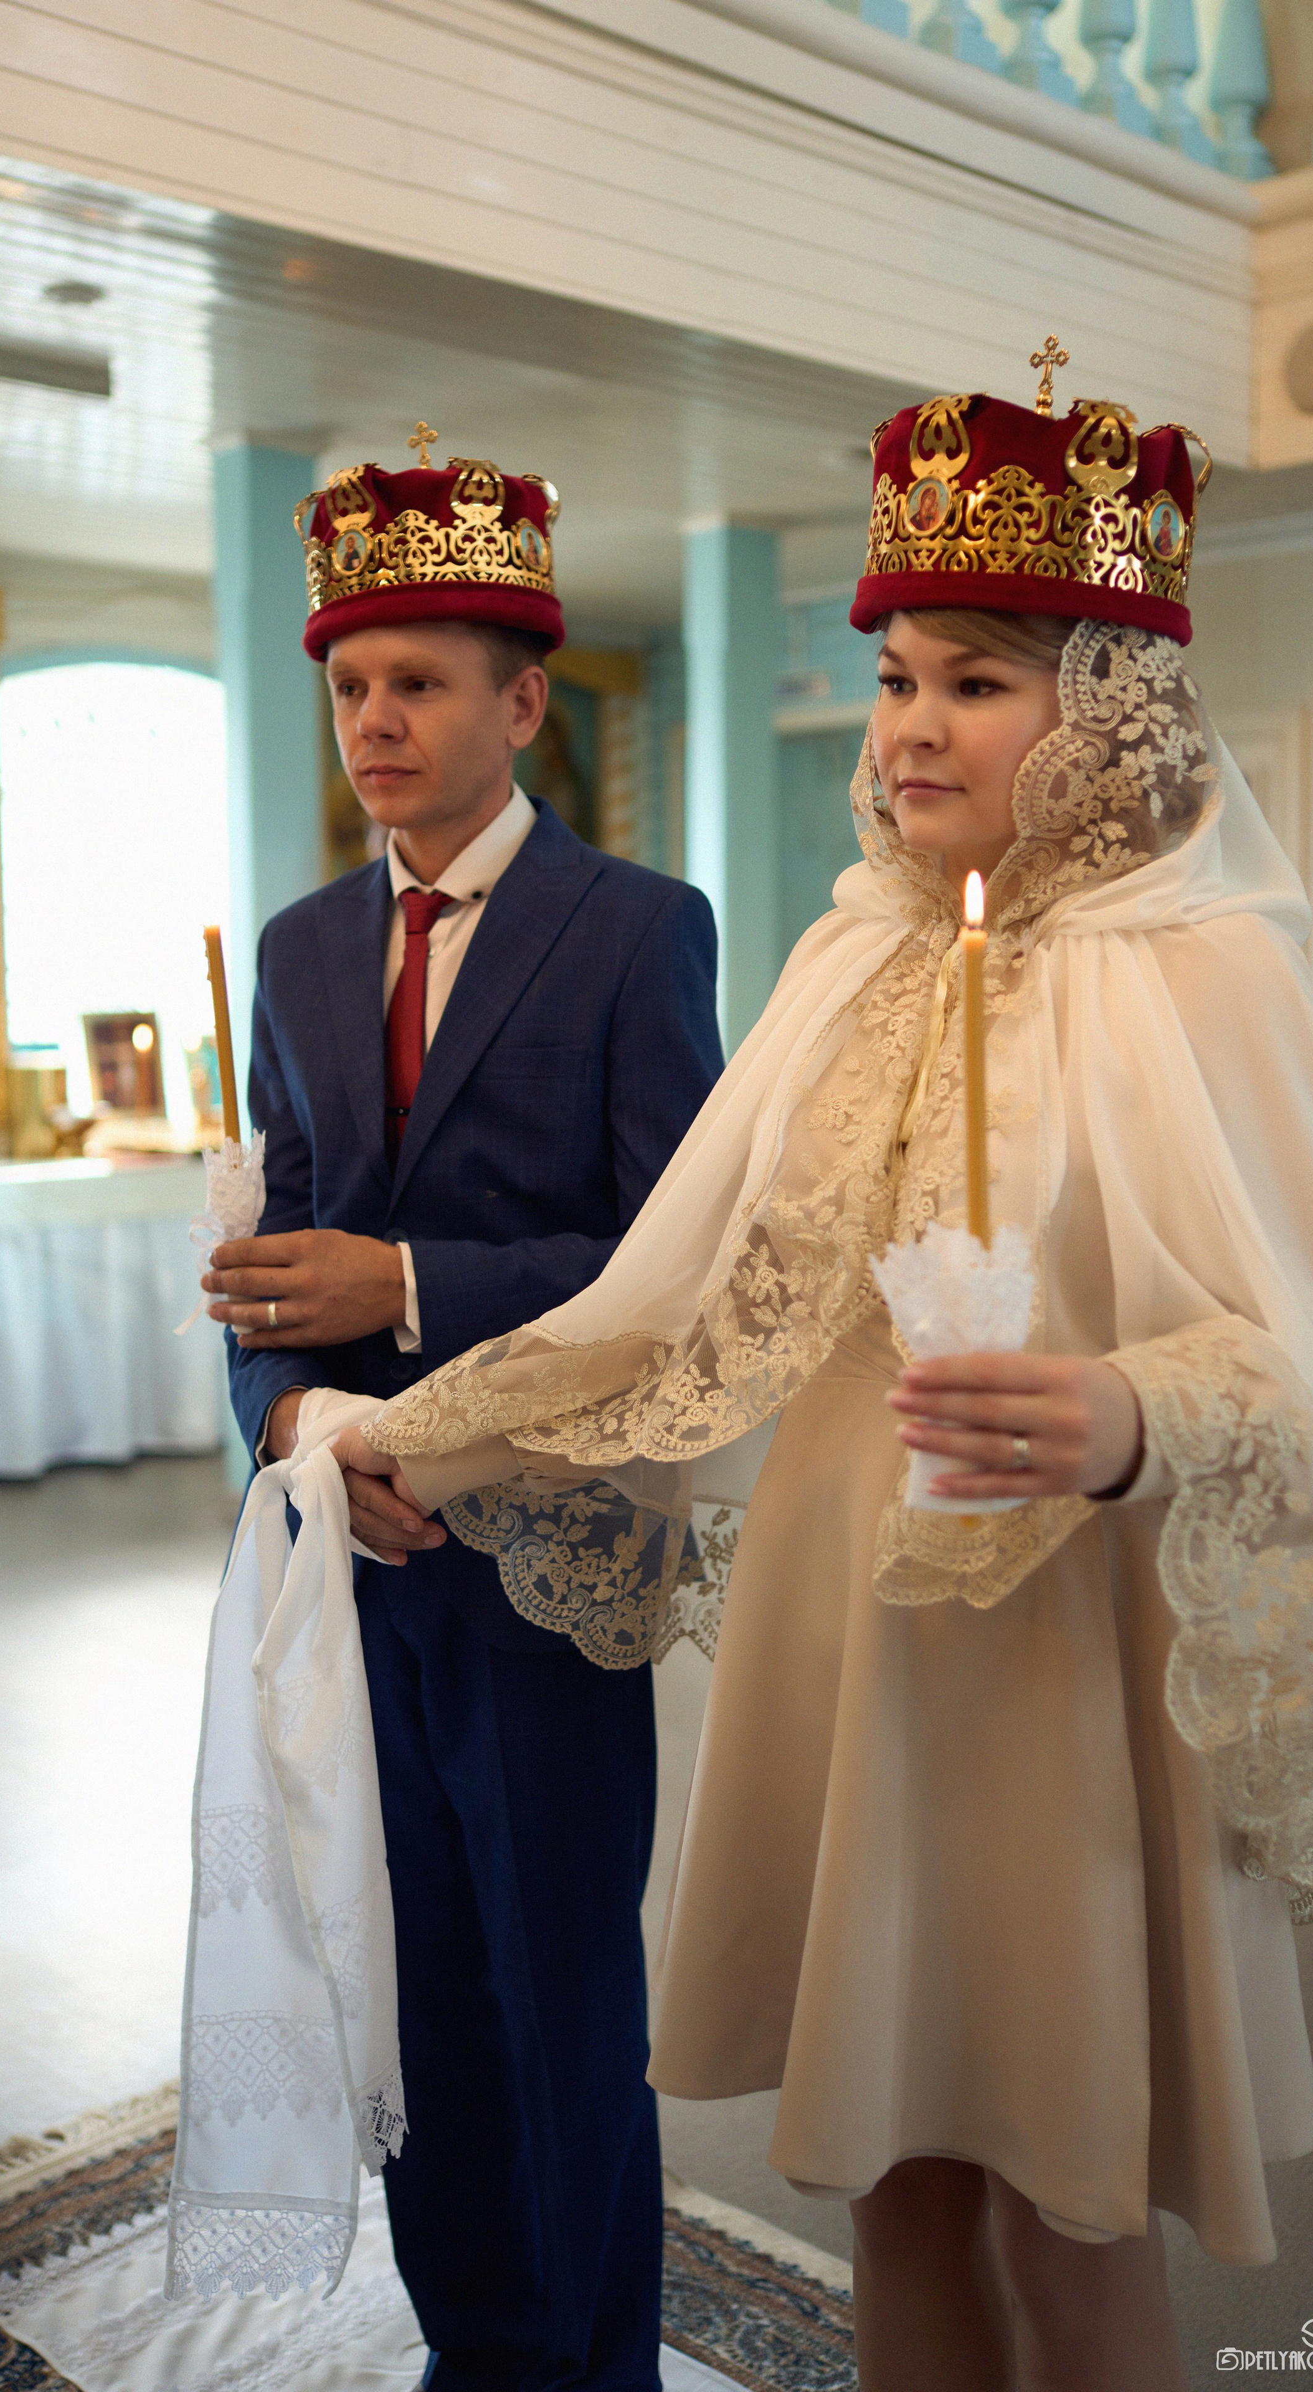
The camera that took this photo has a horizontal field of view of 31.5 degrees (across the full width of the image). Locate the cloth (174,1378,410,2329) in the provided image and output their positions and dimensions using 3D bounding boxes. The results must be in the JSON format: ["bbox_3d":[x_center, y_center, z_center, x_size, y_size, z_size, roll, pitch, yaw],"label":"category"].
[{"bbox_3d":[-0.297,0.526,1.851,0.190,0.747,0.150,1,6,15],"label":"cloth"}]

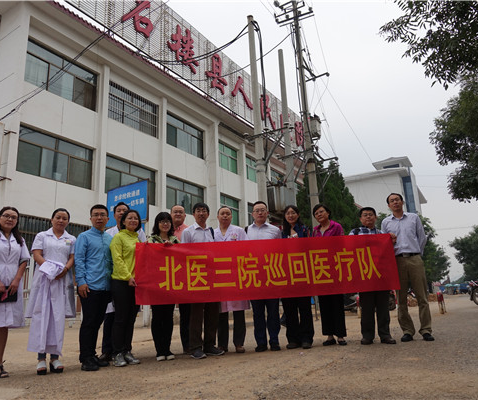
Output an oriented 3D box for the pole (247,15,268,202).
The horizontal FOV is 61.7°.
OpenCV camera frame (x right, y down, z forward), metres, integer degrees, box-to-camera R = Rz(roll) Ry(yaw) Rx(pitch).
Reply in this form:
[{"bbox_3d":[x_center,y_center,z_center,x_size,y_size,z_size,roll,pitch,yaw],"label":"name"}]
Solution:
[{"bbox_3d":[0.640,-1.440,12.080,0.310,9.700,0.310,-12,-17,32],"label":"pole"}]

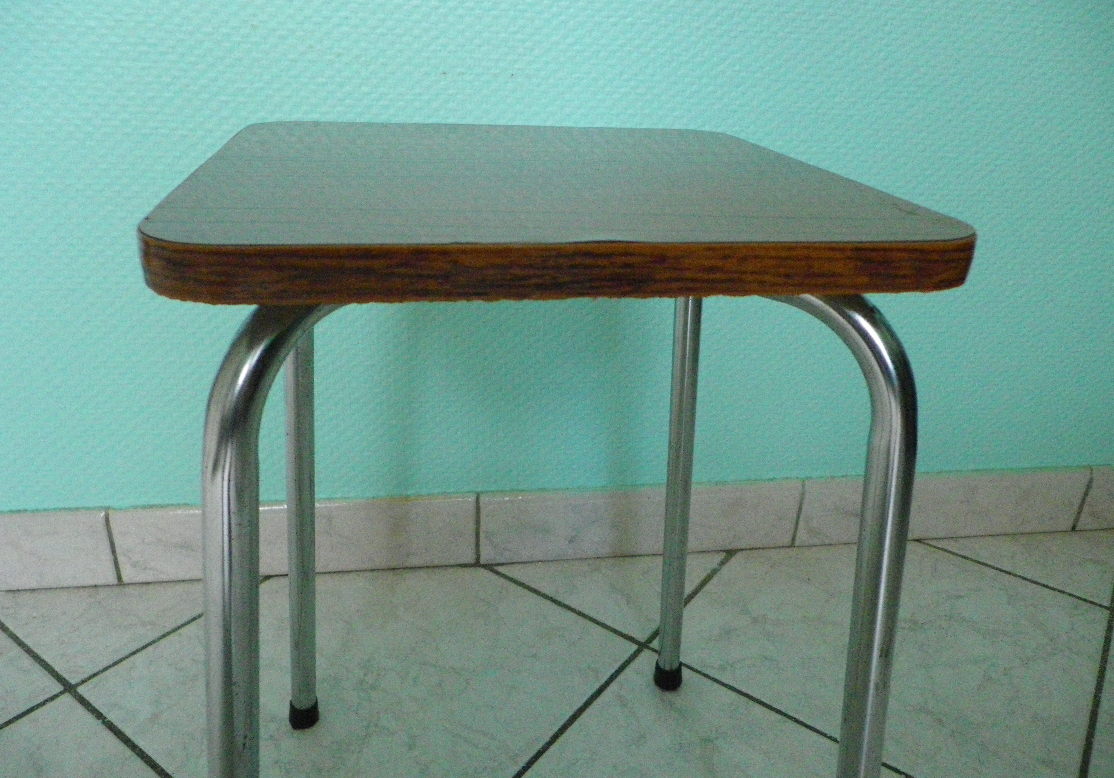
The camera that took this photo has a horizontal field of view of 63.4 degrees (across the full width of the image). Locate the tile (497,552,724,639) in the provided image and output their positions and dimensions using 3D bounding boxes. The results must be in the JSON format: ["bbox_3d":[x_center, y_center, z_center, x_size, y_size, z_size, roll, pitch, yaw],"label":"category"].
[{"bbox_3d":[0.067,0.202,0.861,0.240,0.009,0.125,-2,24,-10],"label":"tile"}]

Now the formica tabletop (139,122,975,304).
[{"bbox_3d":[-0.011,-0.098,0.441,0.305,0.021,0.288,-2,24,-10],"label":"formica tabletop"}]

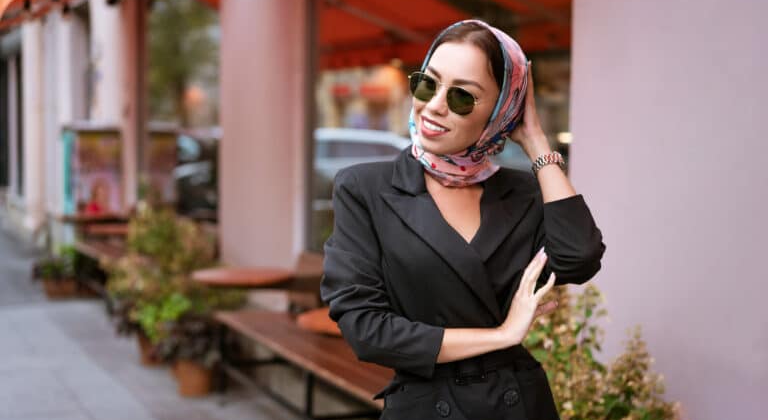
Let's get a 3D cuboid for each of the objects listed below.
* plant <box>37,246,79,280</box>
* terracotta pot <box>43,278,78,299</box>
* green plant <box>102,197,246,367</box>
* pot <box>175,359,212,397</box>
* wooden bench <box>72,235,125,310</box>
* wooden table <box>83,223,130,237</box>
[{"bbox_3d":[-2.704,0.435,9.716,0.310,0.290,0.330,-2,6,-25],"label":"plant"},{"bbox_3d":[-2.681,0.627,9.716,0.260,0.180,0.290,-2,6,-25],"label":"terracotta pot"},{"bbox_3d":[-1.223,0.423,6.850,0.650,0.870,0.730,-2,6,-25],"label":"green plant"},{"bbox_3d":[-1.062,0.913,6.533,0.200,0.200,0.200,0,5,0],"label":"pot"},{"bbox_3d":[-1.897,0.579,8.817,0.400,0.430,2.200,-2,6,-25],"label":"wooden bench"},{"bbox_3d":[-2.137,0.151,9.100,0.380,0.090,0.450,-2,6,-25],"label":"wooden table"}]

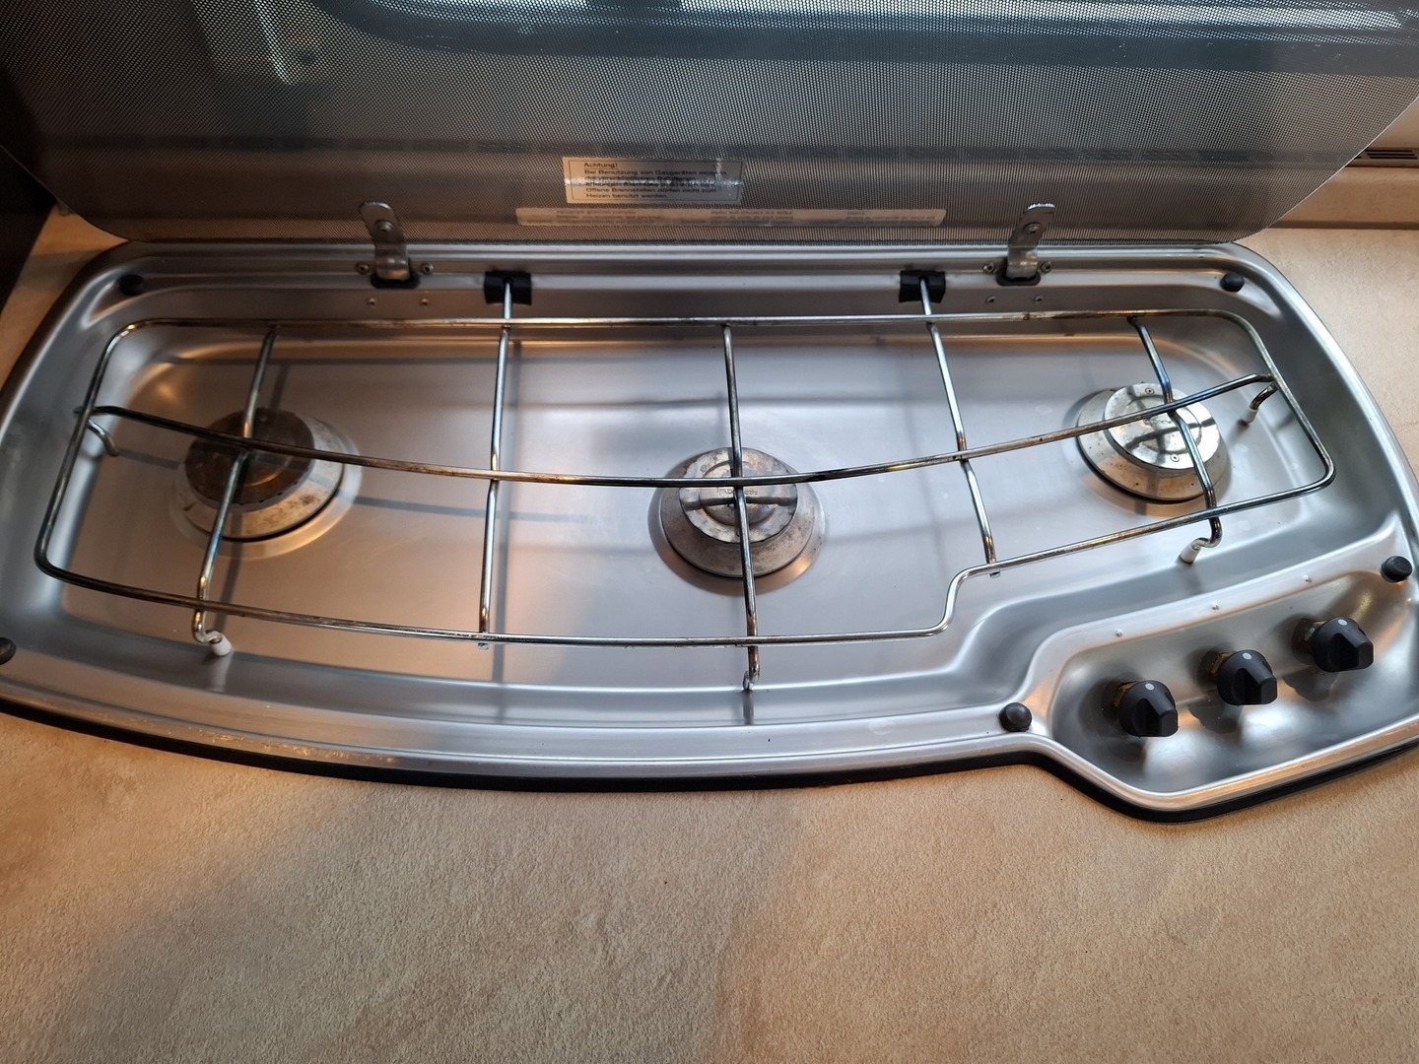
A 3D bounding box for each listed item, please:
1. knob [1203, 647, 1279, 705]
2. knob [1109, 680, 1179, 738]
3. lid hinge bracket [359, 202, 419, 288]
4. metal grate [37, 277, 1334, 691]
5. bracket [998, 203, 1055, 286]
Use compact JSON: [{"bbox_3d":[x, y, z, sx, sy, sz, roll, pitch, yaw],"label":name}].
[{"bbox_3d":[0.280,0.076,0.492,0.032,0.026,0.032,-14,101,-12],"label":"knob"},{"bbox_3d":[0.223,0.091,0.479,0.032,0.026,0.032,-14,101,-12],"label":"knob"},{"bbox_3d":[-0.199,-0.178,0.589,0.028,0.041,0.028,-1,57,-4],"label":"lid hinge bracket"},{"bbox_3d":[0.007,-0.043,0.556,0.719,0.029,0.285,-1,57,-4],"label":"metal grate"},{"bbox_3d":[0.207,-0.187,0.619,0.028,0.041,0.028,-1,57,-4],"label":"bracket"}]

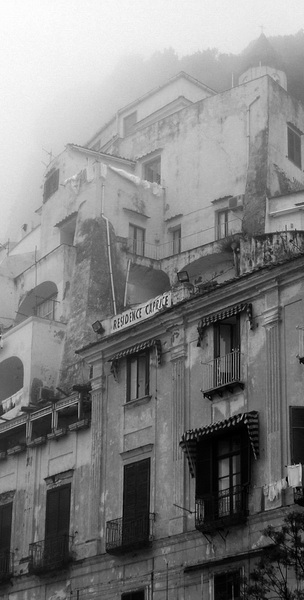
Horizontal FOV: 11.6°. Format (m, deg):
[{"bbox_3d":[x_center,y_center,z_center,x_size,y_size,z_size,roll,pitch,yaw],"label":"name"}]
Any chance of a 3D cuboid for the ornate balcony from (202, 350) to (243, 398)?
[{"bbox_3d":[2.200,2.348,46.132,0.360,1.119,1.485,19,-29,-37],"label":"ornate balcony"}]

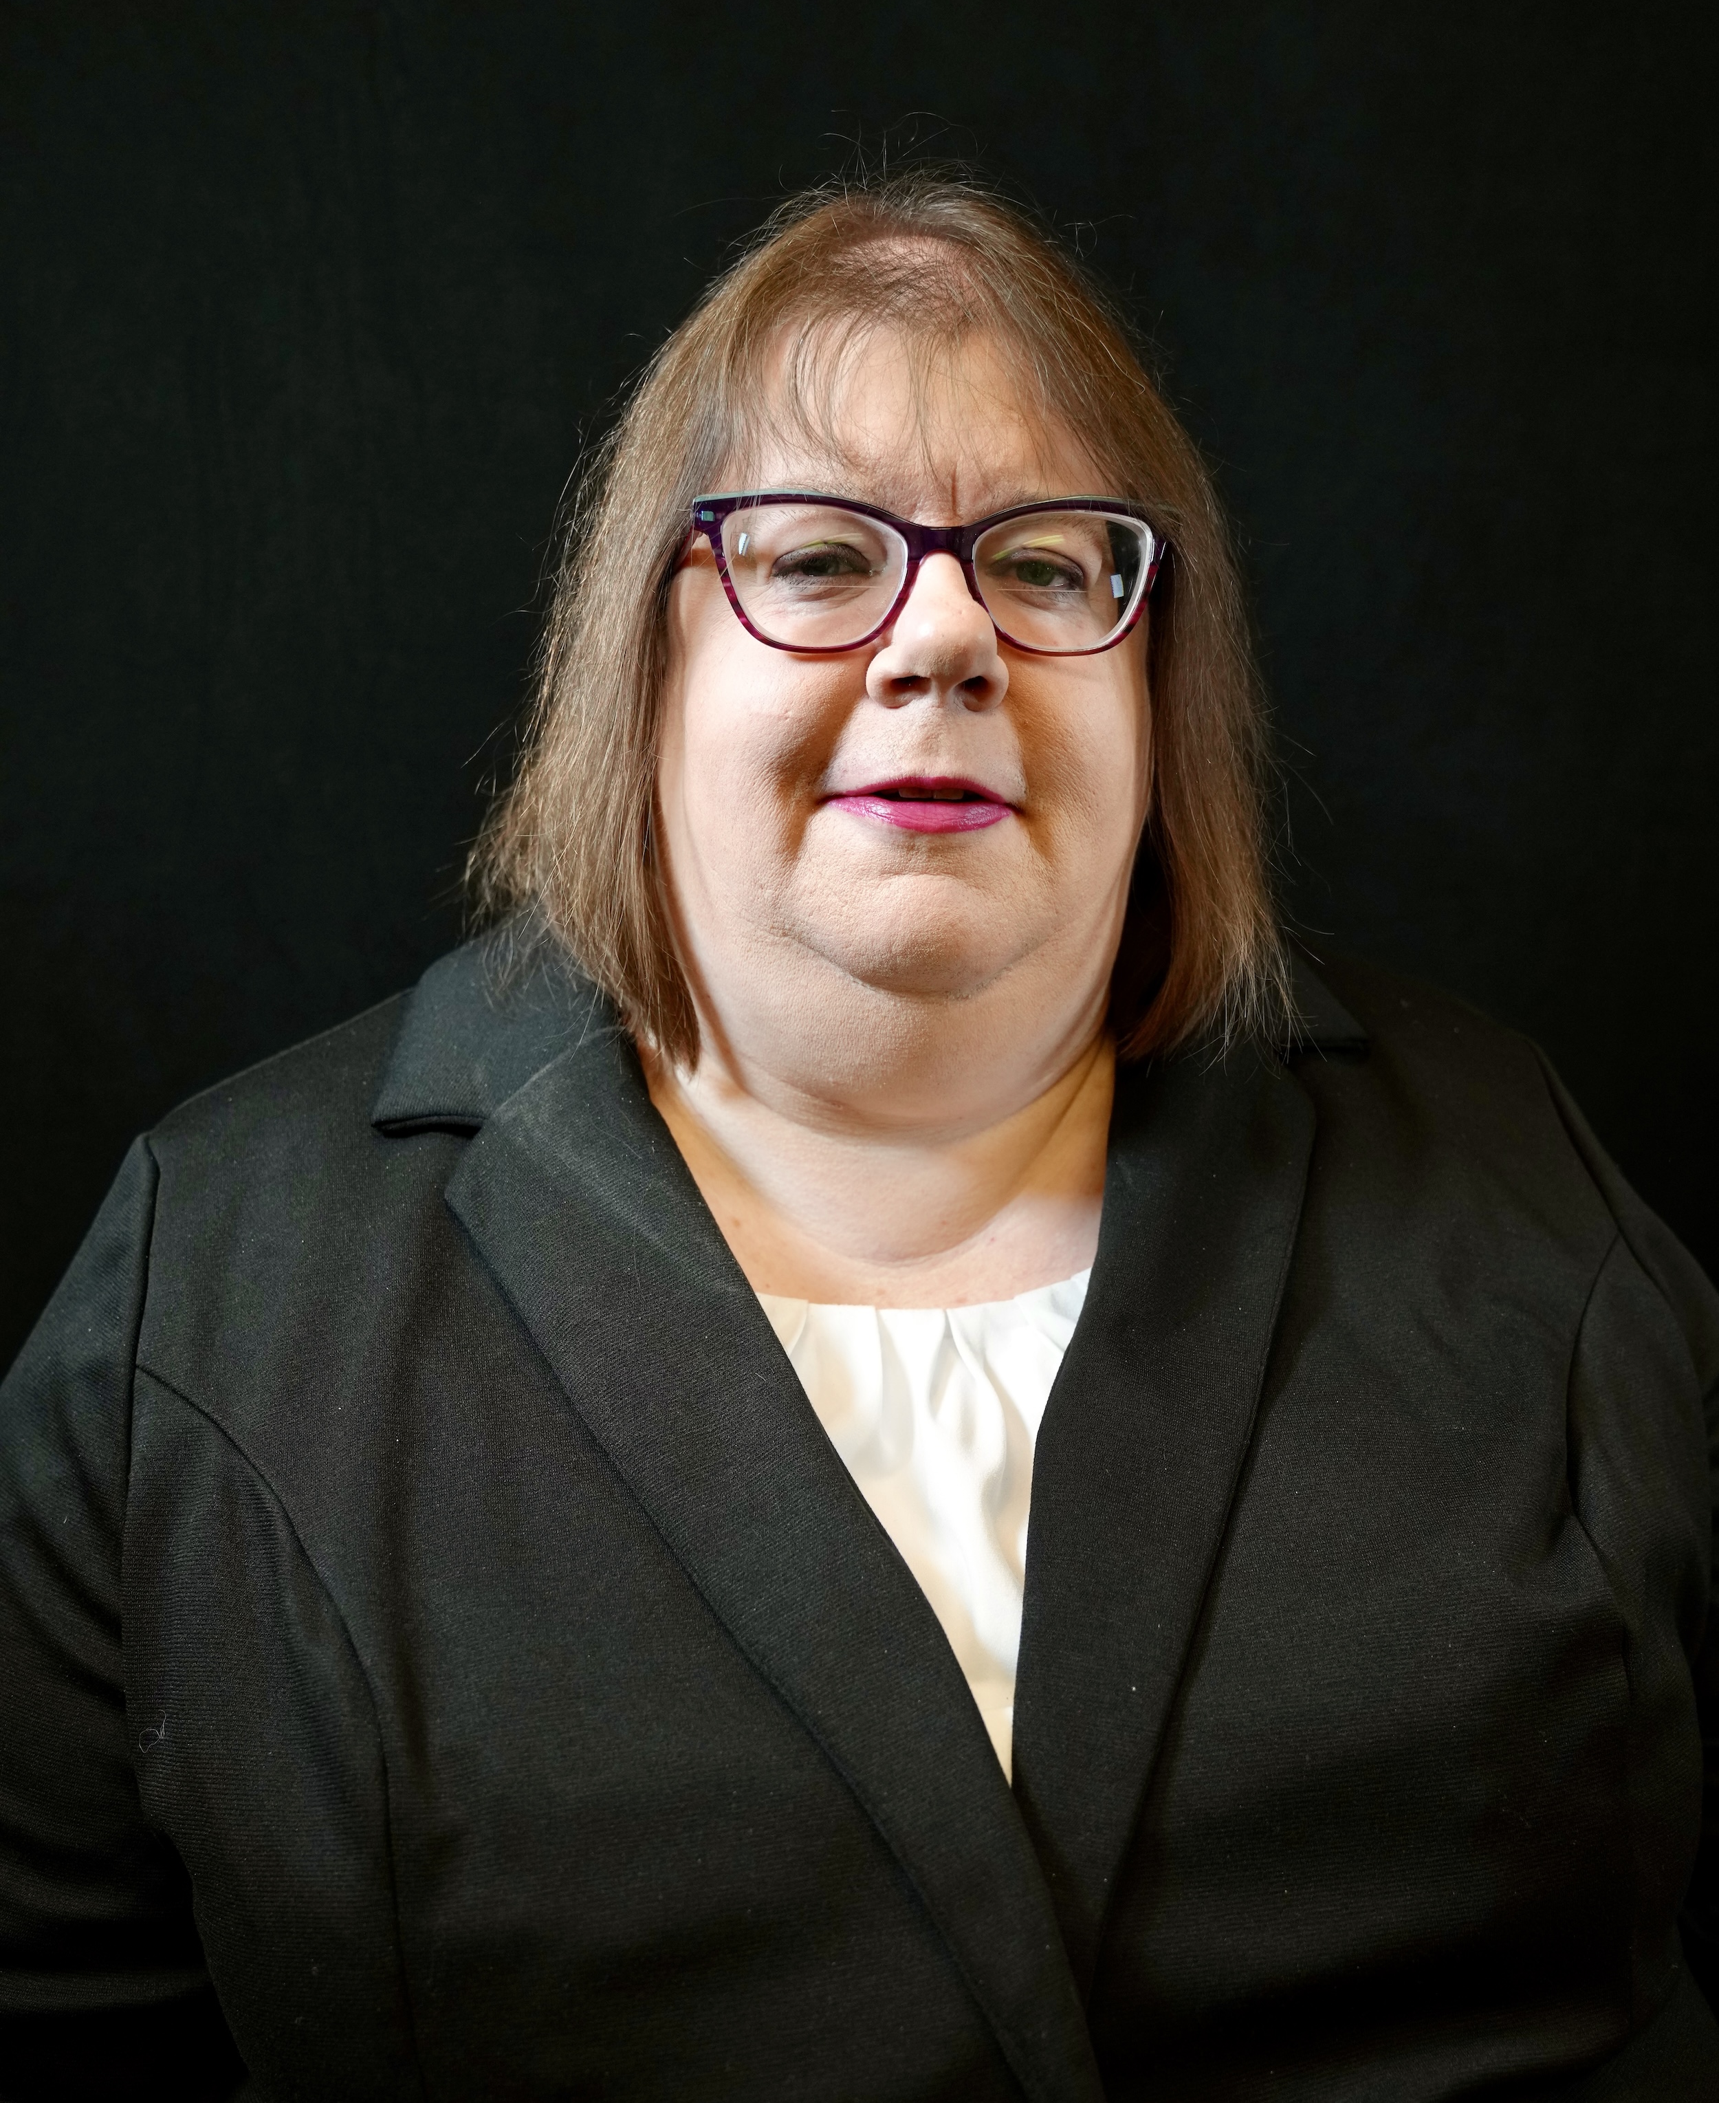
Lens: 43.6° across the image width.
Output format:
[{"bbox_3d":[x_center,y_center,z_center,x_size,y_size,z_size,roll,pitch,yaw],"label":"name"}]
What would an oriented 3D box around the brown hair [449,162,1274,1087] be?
[{"bbox_3d":[0.006,-0.138,0.680,0.250,0.272,0.210,1,-1,-7],"label":"brown hair"}]

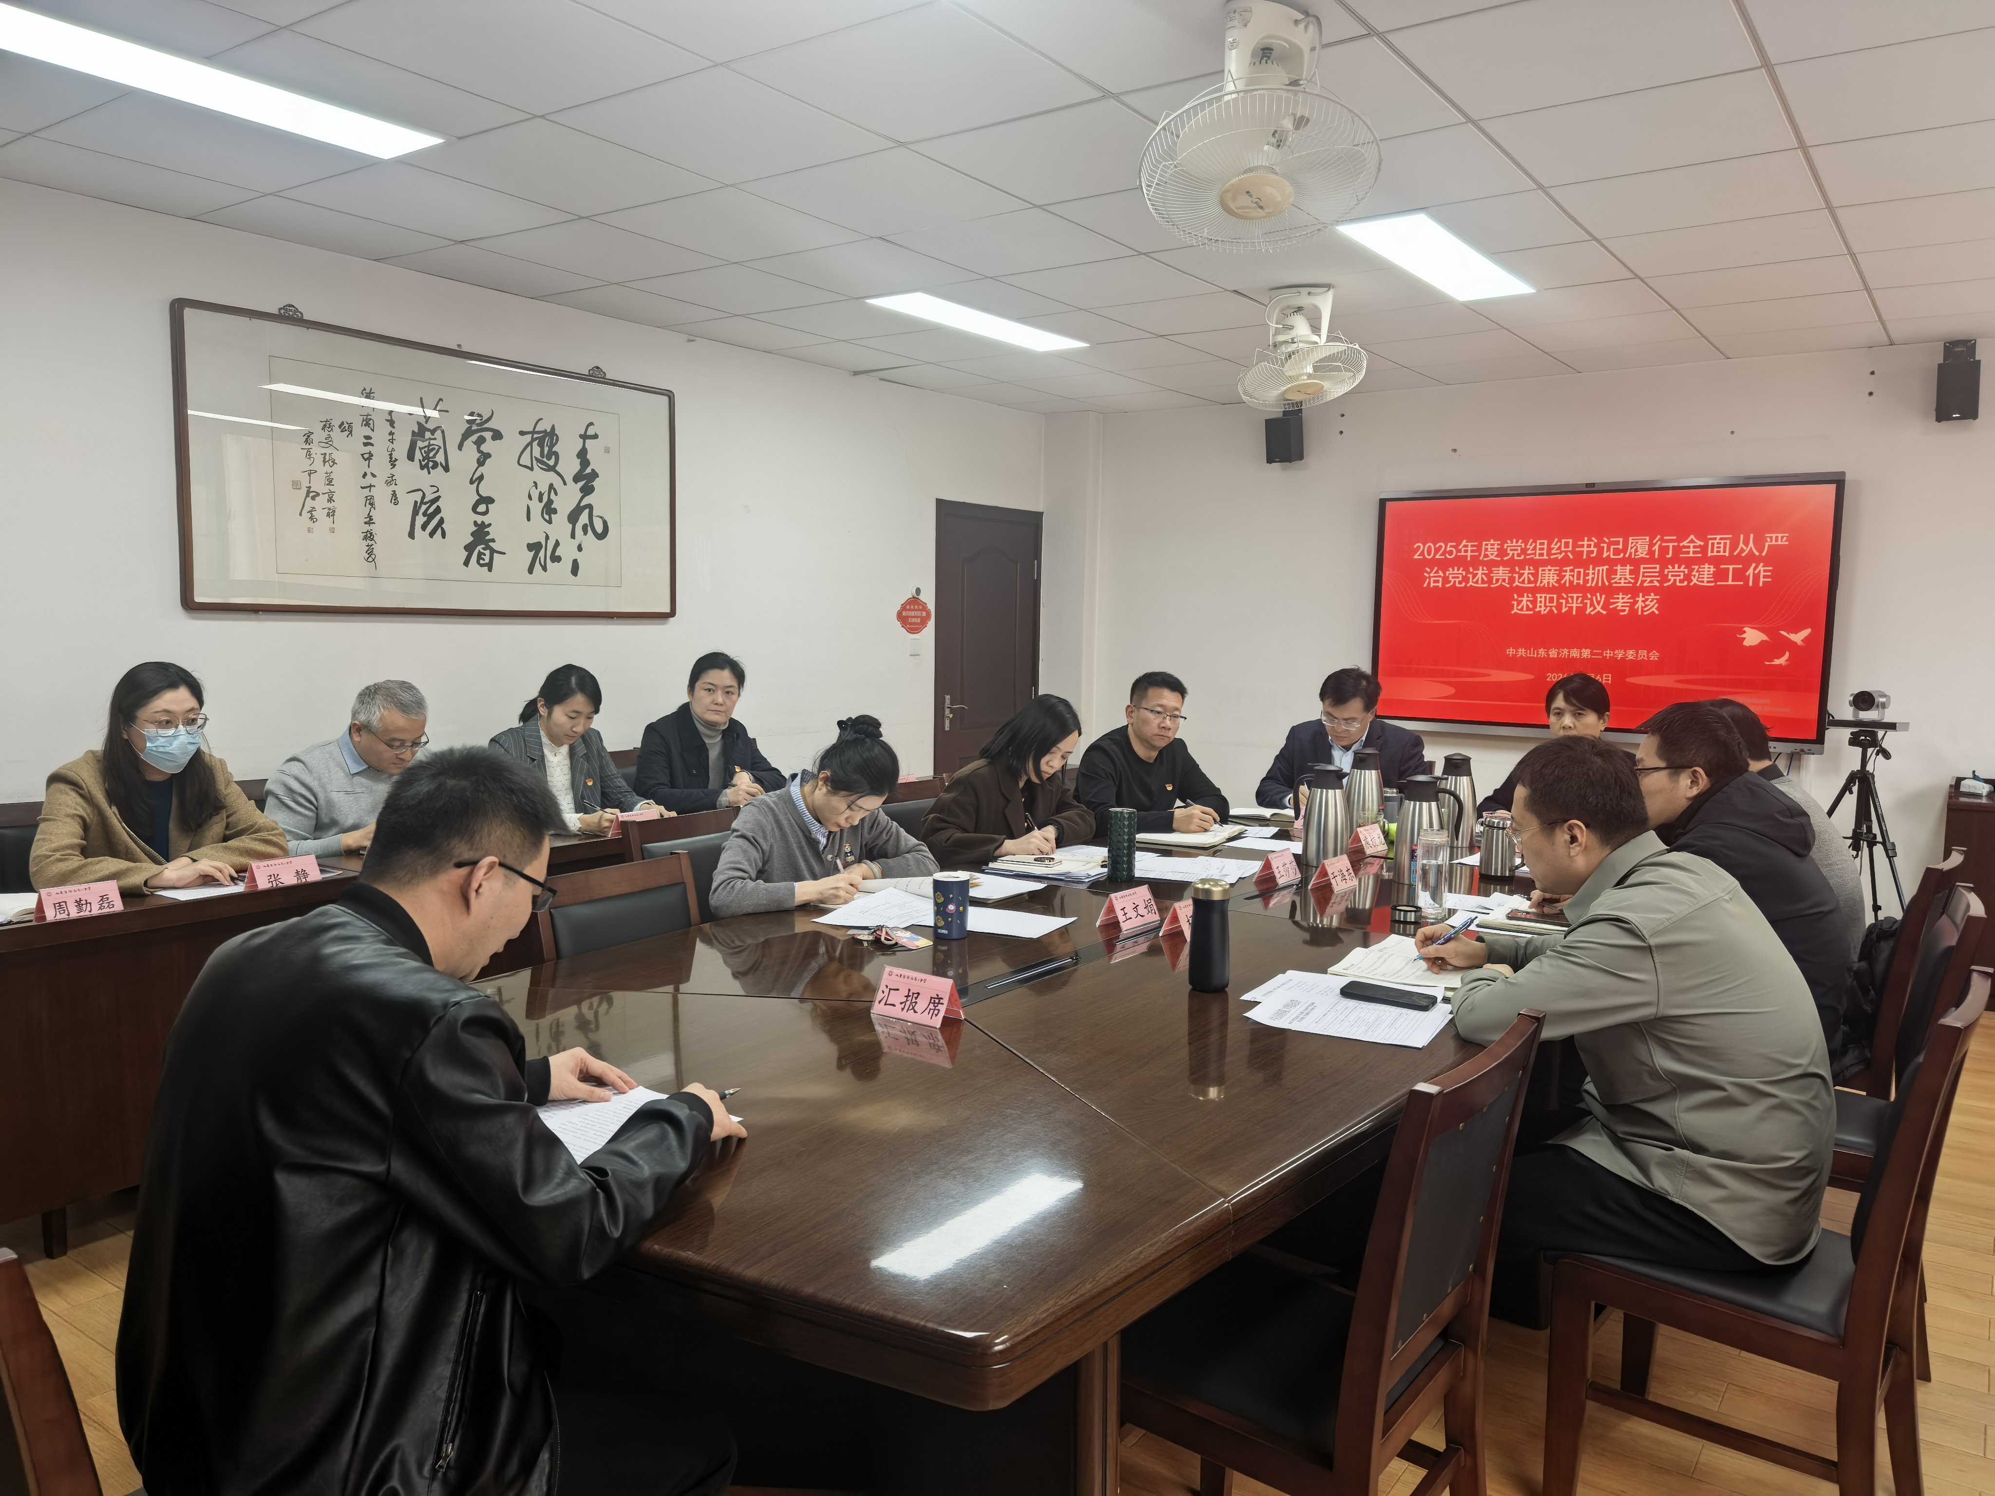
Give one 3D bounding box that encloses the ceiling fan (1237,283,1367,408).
[{"bbox_3d":[1.051,-1.387,4.828,0.450,0.420,0.450,-2,7,-24],"label":"ceiling fan"}]

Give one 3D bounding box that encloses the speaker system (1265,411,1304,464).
[{"bbox_3d":[1.487,-1.595,7.121,0.142,0.230,0.150,5,7,36],"label":"speaker system"}]

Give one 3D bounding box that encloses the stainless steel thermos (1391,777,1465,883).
[{"bbox_3d":[1.133,0.211,3.611,0.180,0.276,0.138,4,7,32],"label":"stainless steel thermos"}]

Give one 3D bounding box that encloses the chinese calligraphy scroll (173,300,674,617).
[{"bbox_3d":[-1.907,-0.941,4.930,0.045,0.910,1.940,5,7,35],"label":"chinese calligraphy scroll"}]

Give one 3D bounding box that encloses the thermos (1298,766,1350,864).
[{"bbox_3d":[0.901,0.183,3.854,0.180,0.276,0.138,6,8,41],"label":"thermos"}]

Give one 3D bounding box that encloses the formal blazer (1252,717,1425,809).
[{"bbox_3d":[1.308,0.209,5.237,0.520,0.570,0.450,6,8,42],"label":"formal blazer"}]

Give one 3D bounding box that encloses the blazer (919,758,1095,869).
[{"bbox_3d":[-0.010,0.310,4.319,0.470,0.570,0.500,7,8,44],"label":"blazer"}]

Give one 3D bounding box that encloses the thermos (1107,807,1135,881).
[{"bbox_3d":[0.324,0.251,3.579,0.074,0.180,0.074,1,6,0],"label":"thermos"}]

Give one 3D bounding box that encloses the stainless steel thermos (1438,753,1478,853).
[{"bbox_3d":[1.397,0.153,4.211,0.138,0.276,0.180,3,6,19],"label":"stainless steel thermos"}]

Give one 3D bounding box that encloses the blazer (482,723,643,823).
[{"bbox_3d":[-1.448,0.216,4.657,0.460,0.570,0.490,7,8,44],"label":"blazer"}]

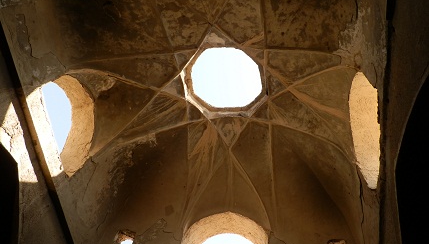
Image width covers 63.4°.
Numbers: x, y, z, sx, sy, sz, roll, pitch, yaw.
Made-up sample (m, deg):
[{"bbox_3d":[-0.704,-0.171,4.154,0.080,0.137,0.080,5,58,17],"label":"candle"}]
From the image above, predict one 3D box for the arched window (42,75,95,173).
[{"bbox_3d":[-1.973,-0.050,4.556,0.372,1.008,1.163,-3,-69,11],"label":"arched window"}]

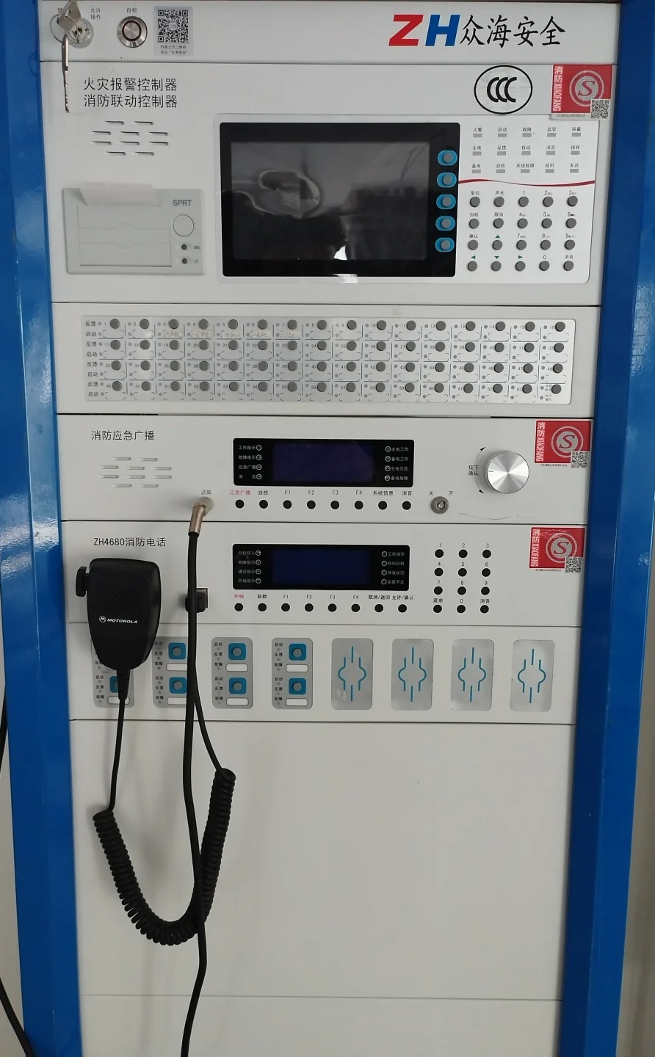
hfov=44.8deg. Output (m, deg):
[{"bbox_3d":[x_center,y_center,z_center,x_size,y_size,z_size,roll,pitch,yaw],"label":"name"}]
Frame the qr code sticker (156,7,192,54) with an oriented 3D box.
[{"bbox_3d":[-0.117,-0.380,0.607,0.029,0.034,0.002,0,9,0],"label":"qr code sticker"}]

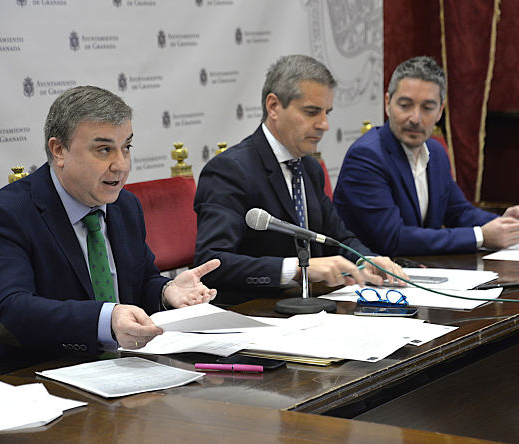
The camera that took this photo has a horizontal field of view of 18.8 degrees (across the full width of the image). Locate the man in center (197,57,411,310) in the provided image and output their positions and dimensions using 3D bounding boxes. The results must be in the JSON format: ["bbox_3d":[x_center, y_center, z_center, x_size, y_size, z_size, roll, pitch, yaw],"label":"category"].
[{"bbox_3d":[0.164,0.247,3.986,0.750,1.336,0.580,6,11,40],"label":"man in center"}]

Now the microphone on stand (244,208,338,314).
[{"bbox_3d":[0.078,0.086,3.696,0.222,0.243,0.145,0,8,6],"label":"microphone on stand"}]

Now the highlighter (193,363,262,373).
[{"bbox_3d":[-0.060,0.290,3.114,0.139,0.012,0.012,1,9,13],"label":"highlighter"}]

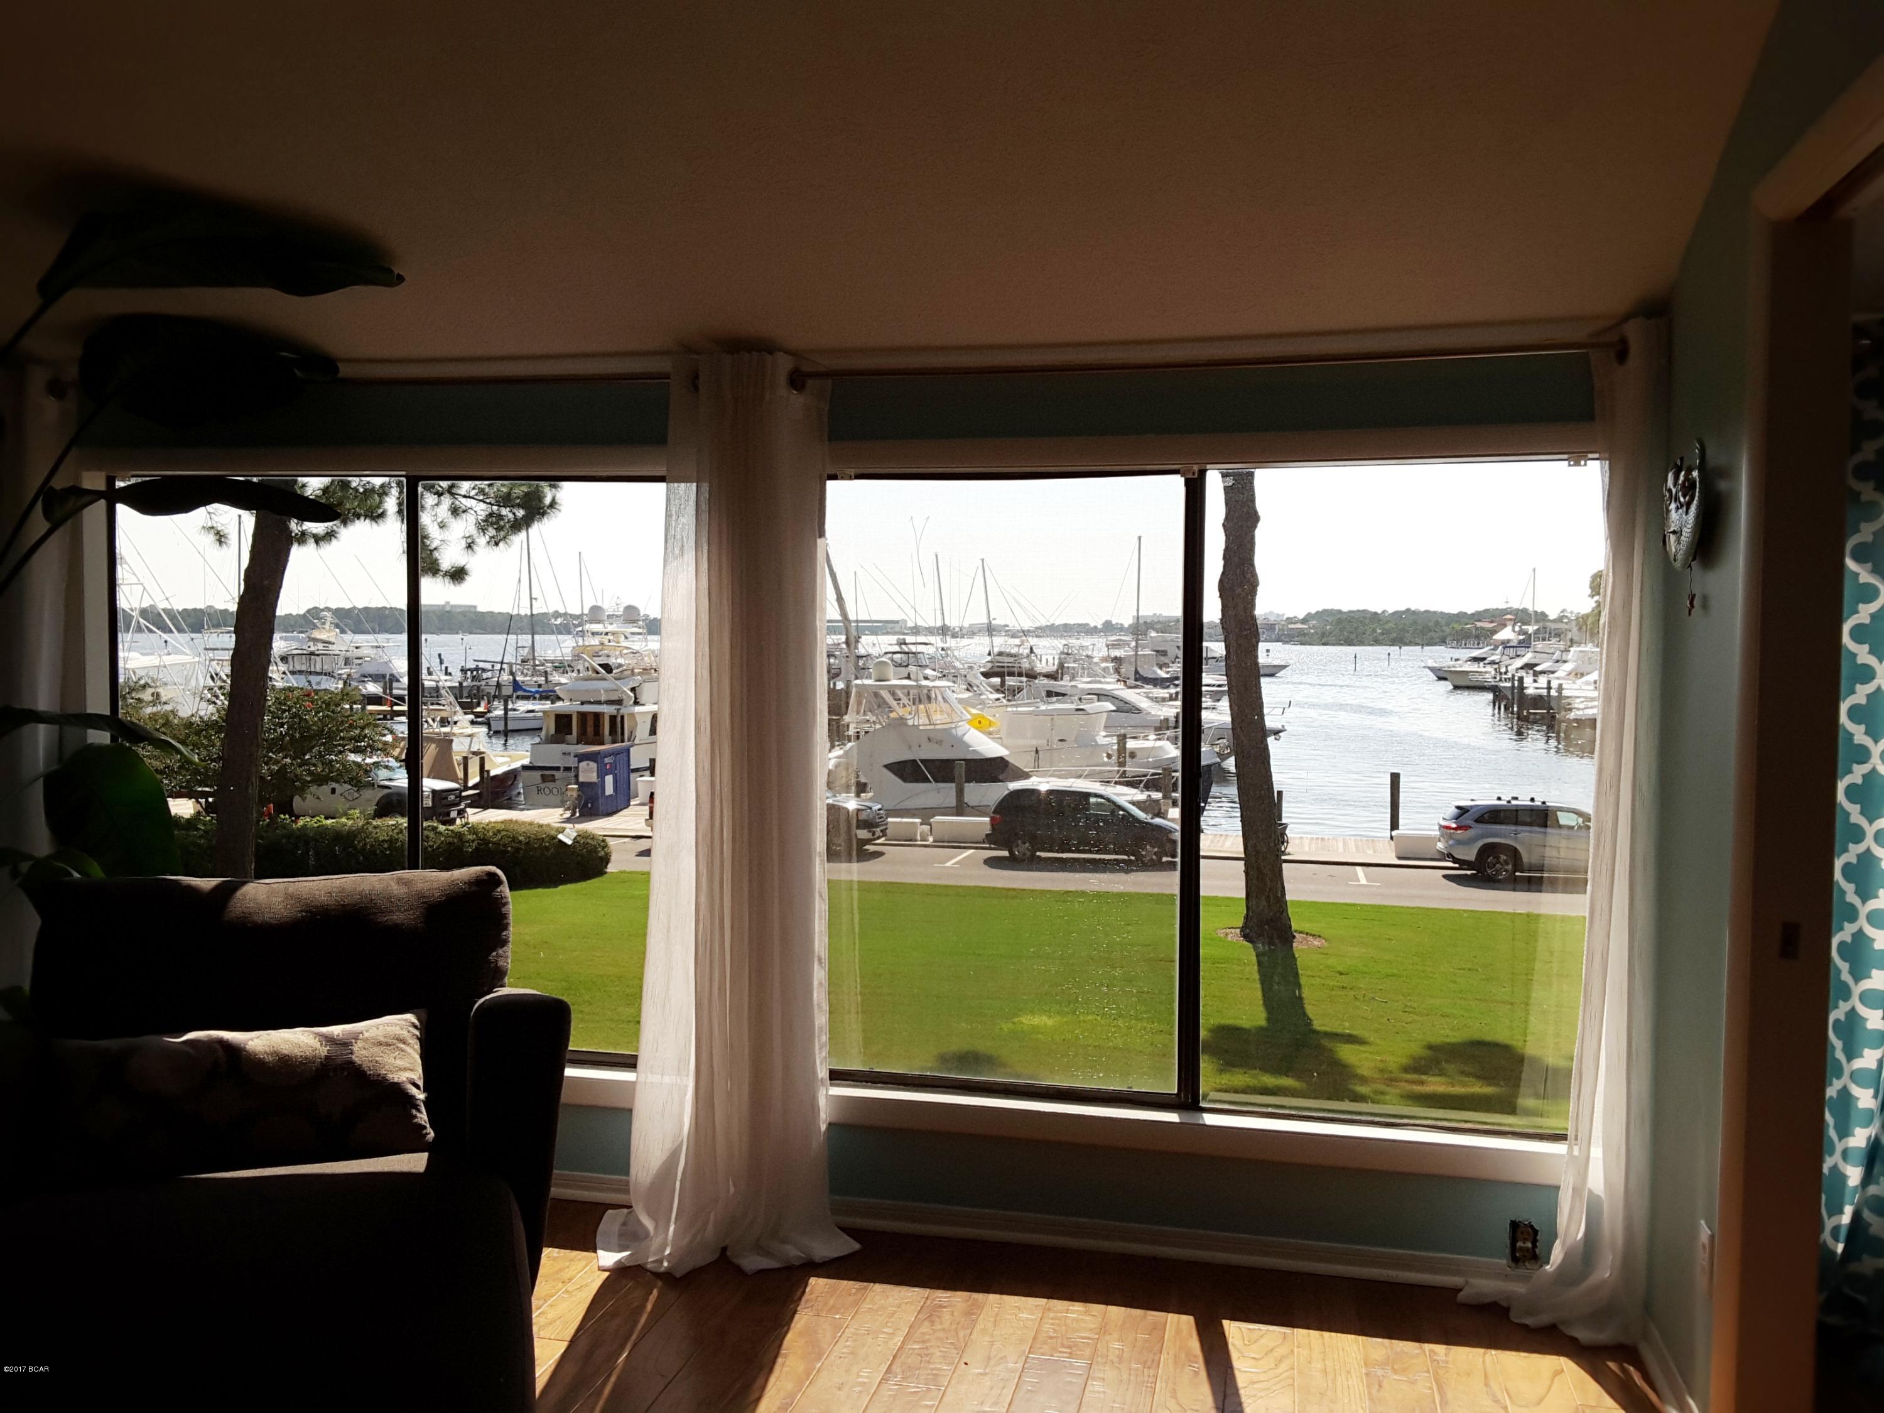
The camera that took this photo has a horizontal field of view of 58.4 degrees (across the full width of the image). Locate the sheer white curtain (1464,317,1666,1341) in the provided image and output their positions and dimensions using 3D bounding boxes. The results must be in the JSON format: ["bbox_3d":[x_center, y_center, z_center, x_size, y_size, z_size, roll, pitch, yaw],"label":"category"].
[{"bbox_3d":[1.313,0.256,3.588,0.355,2.117,0.239,1,3,13],"label":"sheer white curtain"}]

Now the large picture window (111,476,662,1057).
[{"bbox_3d":[-1.393,0.155,4.455,1.805,1.522,0.090,1,3,13],"label":"large picture window"}]

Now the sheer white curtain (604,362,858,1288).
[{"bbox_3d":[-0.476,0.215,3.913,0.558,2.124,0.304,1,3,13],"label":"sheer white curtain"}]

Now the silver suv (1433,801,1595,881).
[{"bbox_3d":[13.656,2.965,37.457,4.890,1.730,1.925,1,2,9],"label":"silver suv"}]

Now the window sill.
[{"bbox_3d":[-0.373,0.981,4.180,3.843,0.077,0.116,1,3,13],"label":"window sill"}]

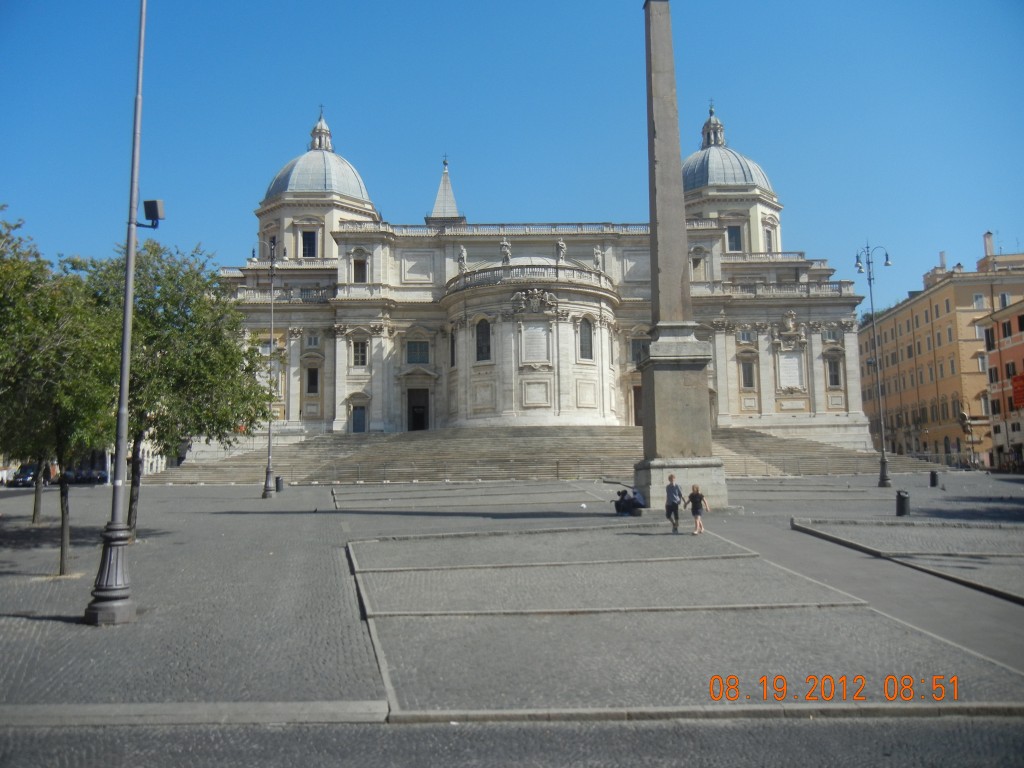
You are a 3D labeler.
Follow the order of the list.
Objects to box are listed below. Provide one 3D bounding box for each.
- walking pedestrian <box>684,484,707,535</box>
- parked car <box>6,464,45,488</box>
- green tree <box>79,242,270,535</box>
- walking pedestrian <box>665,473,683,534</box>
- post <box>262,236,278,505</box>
[{"bbox_3d":[5.764,3.939,27.800,0.580,1.539,0.450,-3,-8,18],"label":"walking pedestrian"},{"bbox_3d":[-35.822,6.903,66.000,1.780,1.653,4.200,1,-7,-12],"label":"parked car"},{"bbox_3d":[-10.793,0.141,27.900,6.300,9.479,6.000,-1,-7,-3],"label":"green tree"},{"bbox_3d":[5.059,3.755,27.800,0.550,1.811,0.450,-3,-8,18],"label":"walking pedestrian"},{"bbox_3d":[-13.286,-0.790,48.800,0.950,14.092,0.950,-1,-7,0],"label":"post"}]

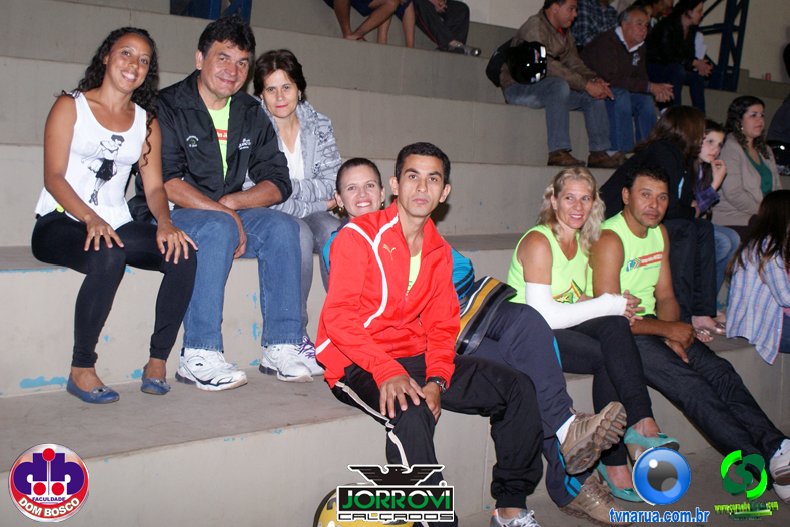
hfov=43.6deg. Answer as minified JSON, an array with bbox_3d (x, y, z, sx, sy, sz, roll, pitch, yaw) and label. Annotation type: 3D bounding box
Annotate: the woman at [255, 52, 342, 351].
[{"bbox_3d":[-0.392,-0.216,3.789,0.500,1.200,0.650,-1,7,-30],"label":"woman"}]

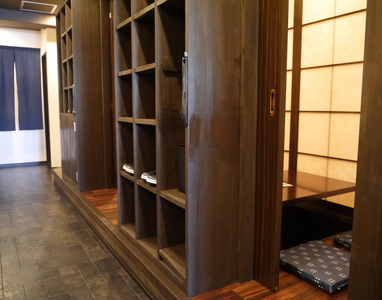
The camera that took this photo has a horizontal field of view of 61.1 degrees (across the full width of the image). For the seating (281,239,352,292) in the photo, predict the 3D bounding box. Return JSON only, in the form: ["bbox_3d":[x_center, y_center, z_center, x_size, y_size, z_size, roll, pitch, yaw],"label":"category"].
[{"bbox_3d":[0.791,0.683,1.946,0.434,0.048,0.424,-4,8,-31],"label":"seating"}]

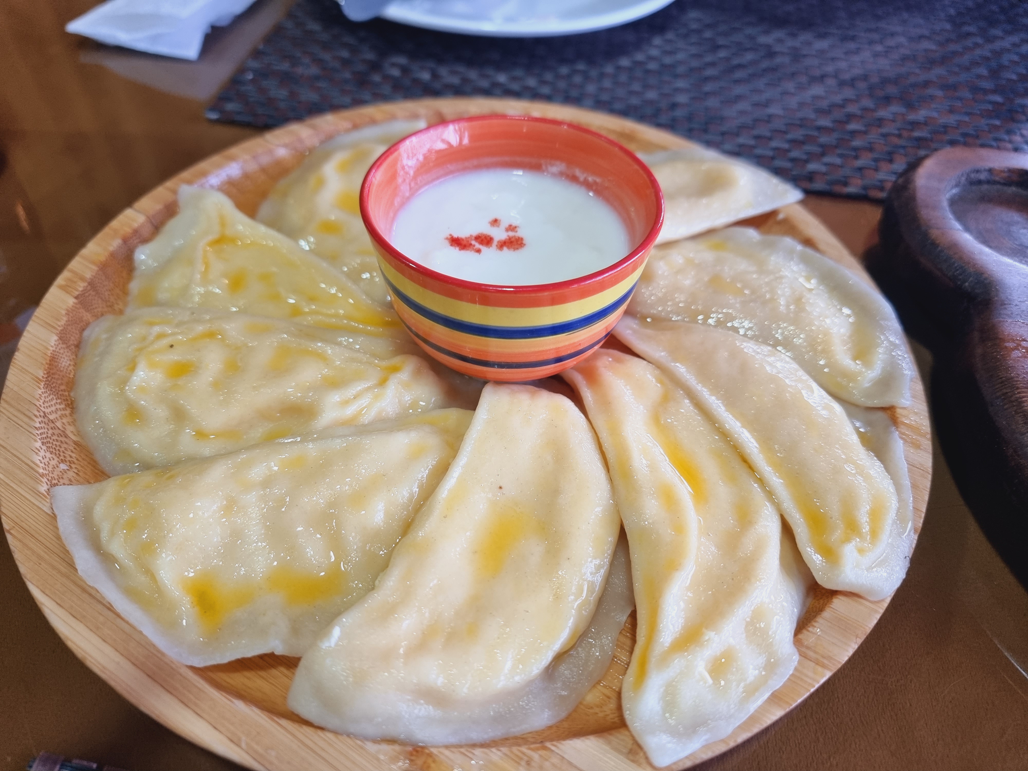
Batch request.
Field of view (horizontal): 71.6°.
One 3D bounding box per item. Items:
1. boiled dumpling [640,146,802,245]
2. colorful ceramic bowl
[{"bbox_3d":[0.064,-0.083,0.315,0.112,0.023,0.060,-21,54,-19],"label":"boiled dumpling"},{"bbox_3d":[-0.001,-0.045,0.259,0.100,0.058,0.100,1,50,-1],"label":"colorful ceramic bowl"}]

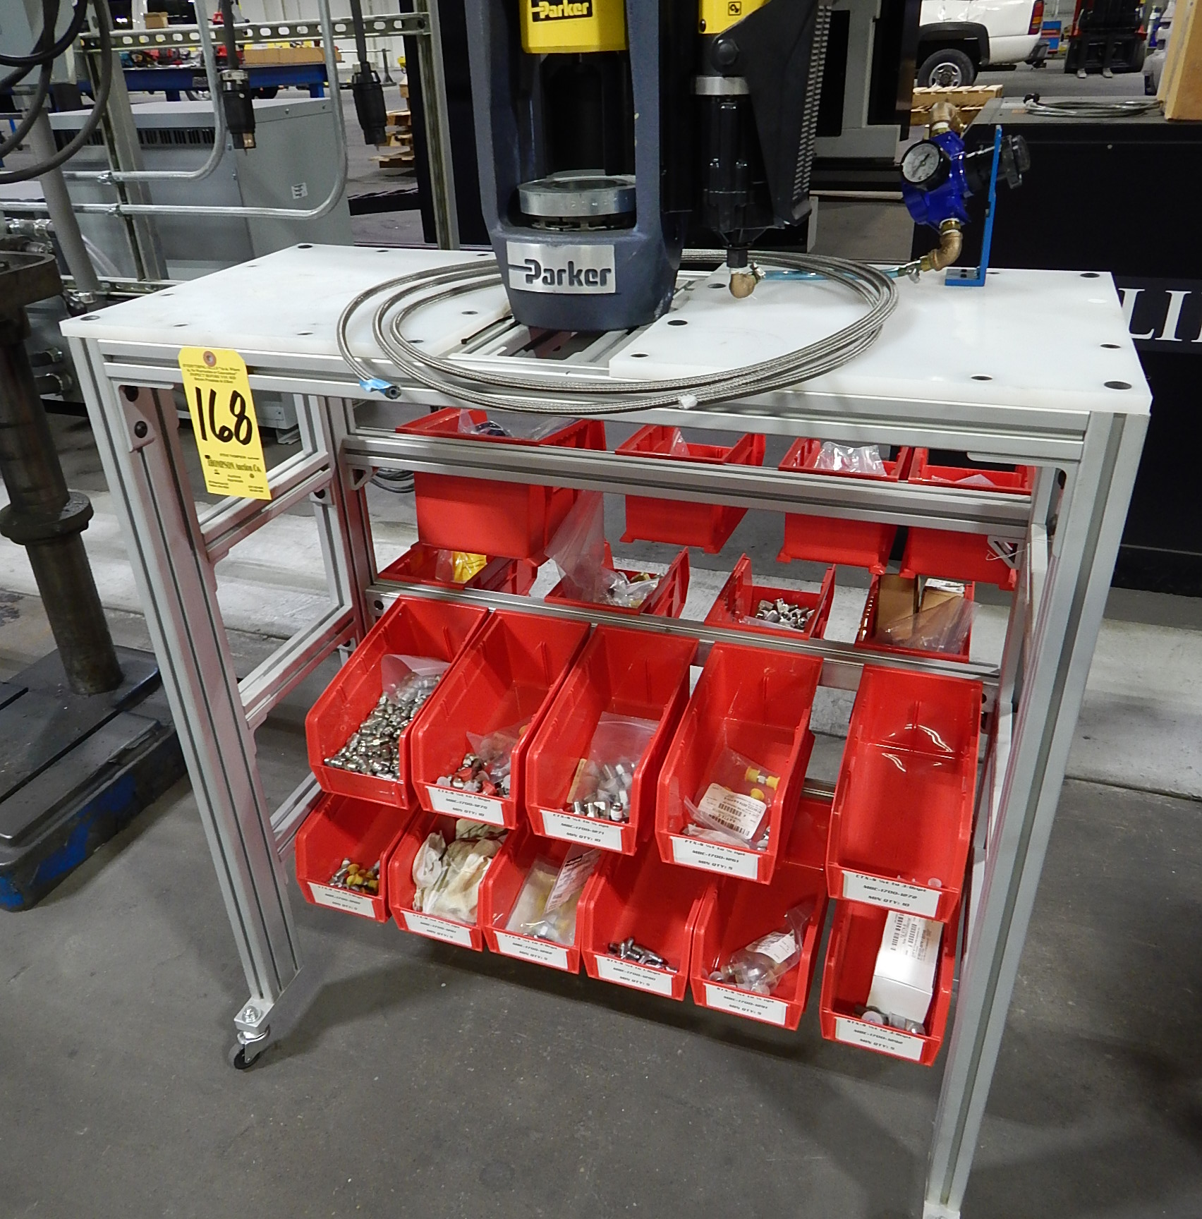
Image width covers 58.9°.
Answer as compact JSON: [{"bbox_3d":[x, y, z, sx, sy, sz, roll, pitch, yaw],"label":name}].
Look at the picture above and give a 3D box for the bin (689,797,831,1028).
[{"bbox_3d":[0.224,0.388,1.411,0.141,0.127,0.276,8,37,18],"label":"bin"}]

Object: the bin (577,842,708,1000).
[{"bbox_3d":[0.087,0.370,1.454,0.140,0.125,0.277,8,36,18],"label":"bin"}]

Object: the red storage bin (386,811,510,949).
[{"bbox_3d":[-0.177,0.333,1.540,0.140,0.125,0.277,8,37,18],"label":"red storage bin"}]

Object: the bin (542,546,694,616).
[{"bbox_3d":[0.035,-0.002,1.642,0.140,0.125,0.277,8,27,18],"label":"bin"}]

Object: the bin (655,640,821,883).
[{"bbox_3d":[0.175,0.182,1.311,0.141,0.127,0.276,8,37,18],"label":"bin"}]

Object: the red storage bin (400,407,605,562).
[{"bbox_3d":[-0.132,-0.210,1.577,0.210,0.176,0.274,8,28,18],"label":"red storage bin"}]

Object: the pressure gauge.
[{"bbox_3d":[0.304,-0.414,0.994,0.028,0.045,0.045,14,-7,-42],"label":"pressure gauge"}]

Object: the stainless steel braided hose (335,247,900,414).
[{"bbox_3d":[0.001,-0.269,0.957,0.495,0.045,0.488,8,31,18],"label":"stainless steel braided hose"}]

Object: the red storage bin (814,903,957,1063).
[{"bbox_3d":[0.376,0.410,1.362,0.141,0.127,0.276,8,37,18],"label":"red storage bin"}]

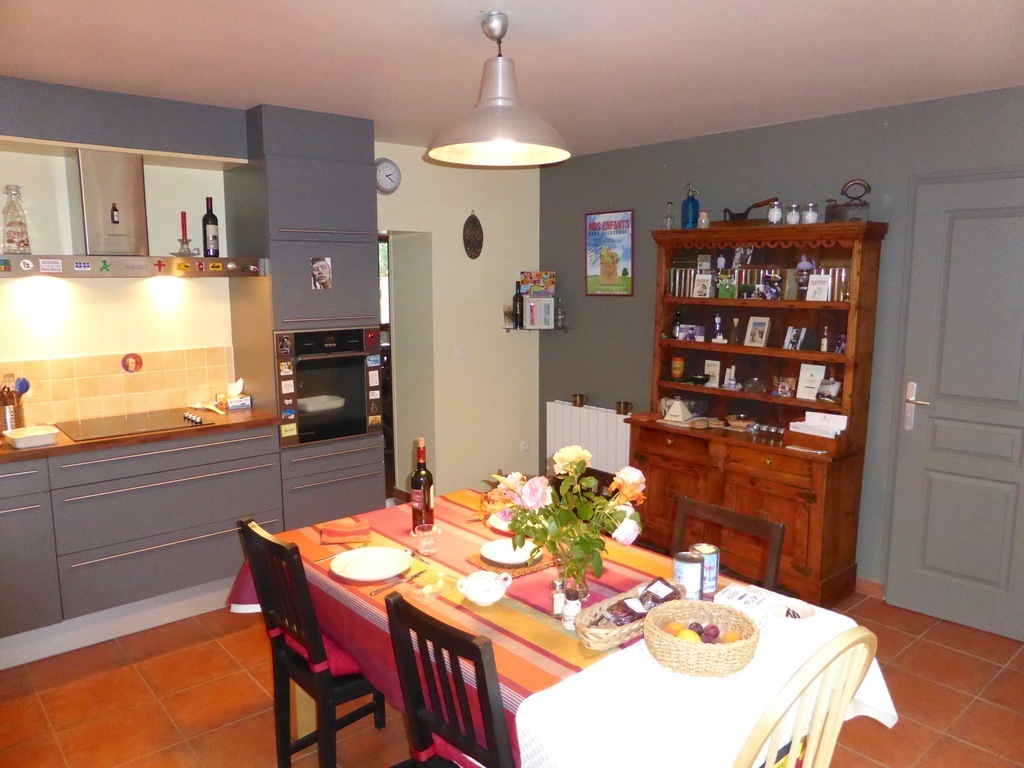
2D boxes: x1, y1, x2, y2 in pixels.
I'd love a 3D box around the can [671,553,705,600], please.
[{"bbox_3d":[0.480,0.526,2.009,0.082,0.113,0.082,0,8,0],"label":"can"}]

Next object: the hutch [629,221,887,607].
[{"bbox_3d":[1.274,0.102,4.147,0.410,1.913,1.289,-8,11,-41],"label":"hutch"}]

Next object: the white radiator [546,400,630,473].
[{"bbox_3d":[0.569,0.455,4.970,0.090,0.600,0.820,-8,11,-44],"label":"white radiator"}]

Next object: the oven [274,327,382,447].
[{"bbox_3d":[-1.120,-0.021,4.094,0.600,0.593,0.540,-7,11,-40],"label":"oven"}]

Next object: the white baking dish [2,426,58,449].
[{"bbox_3d":[-2.008,0.231,3.093,0.185,0.057,0.187,-7,11,-40],"label":"white baking dish"}]

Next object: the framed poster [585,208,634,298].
[{"bbox_3d":[0.650,-0.877,5.005,0.020,0.570,0.420,-8,11,-41],"label":"framed poster"}]

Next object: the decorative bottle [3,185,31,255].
[{"bbox_3d":[-2.148,-0.711,3.205,0.100,0.297,0.100,-7,11,-41],"label":"decorative bottle"}]

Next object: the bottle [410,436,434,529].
[{"bbox_3d":[-0.318,0.354,2.617,0.079,0.340,0.079,0,9,0],"label":"bottle"}]

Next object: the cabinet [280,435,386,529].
[{"bbox_3d":[-1.142,0.620,4.234,0.600,0.700,0.570,-7,11,-41],"label":"cabinet"}]

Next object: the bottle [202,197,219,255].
[{"bbox_3d":[-1.500,-0.778,3.664,0.076,0.297,0.076,-7,11,-40],"label":"bottle"}]

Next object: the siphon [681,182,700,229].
[{"bbox_3d":[1.008,-0.996,4.149,0.104,0.272,0.120,-8,11,-44],"label":"siphon"}]

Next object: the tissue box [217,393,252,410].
[{"bbox_3d":[-1.501,0.090,3.998,0.120,0.070,0.196,-6,10,-36],"label":"tissue box"}]

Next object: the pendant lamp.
[{"bbox_3d":[-0.038,-0.945,2.333,0.455,0.427,0.455,0,9,0],"label":"pendant lamp"}]

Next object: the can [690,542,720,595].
[{"bbox_3d":[0.539,0.517,2.074,0.082,0.113,0.082,0,8,0],"label":"can"}]

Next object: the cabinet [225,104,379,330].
[{"bbox_3d":[-1.138,-0.851,3.989,0.603,1.080,0.580,-7,11,-40],"label":"cabinet"}]

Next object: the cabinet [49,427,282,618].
[{"bbox_3d":[-1.735,0.581,3.663,1.000,0.715,0.570,-7,11,-40],"label":"cabinet"}]

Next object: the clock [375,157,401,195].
[{"bbox_3d":[-0.761,-1.255,4.460,0.222,0.222,0.040,-7,11,-40],"label":"clock"}]

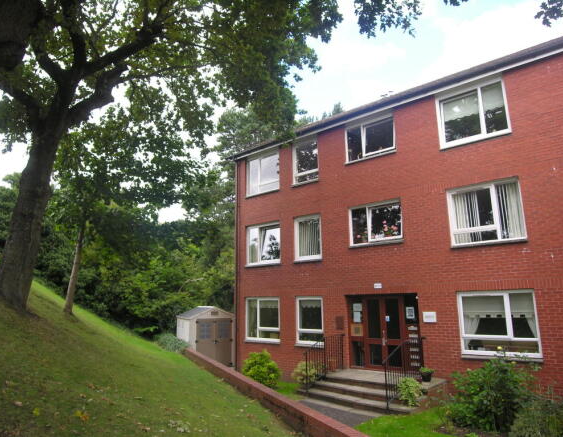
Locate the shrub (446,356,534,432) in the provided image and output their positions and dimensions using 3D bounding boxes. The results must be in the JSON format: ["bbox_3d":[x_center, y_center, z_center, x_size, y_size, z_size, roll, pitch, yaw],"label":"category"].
[{"bbox_3d":[4.052,3.351,7.870,1.420,1.200,1.250,-11,-16,38],"label":"shrub"}]

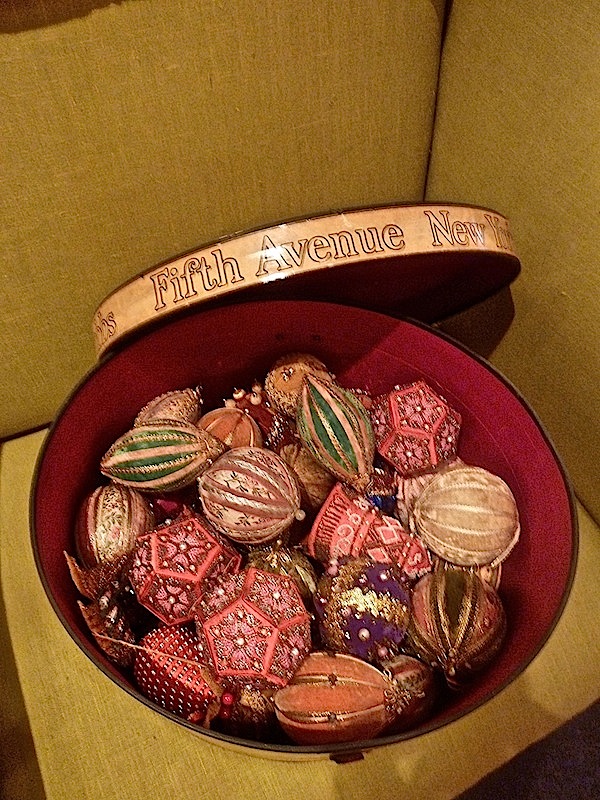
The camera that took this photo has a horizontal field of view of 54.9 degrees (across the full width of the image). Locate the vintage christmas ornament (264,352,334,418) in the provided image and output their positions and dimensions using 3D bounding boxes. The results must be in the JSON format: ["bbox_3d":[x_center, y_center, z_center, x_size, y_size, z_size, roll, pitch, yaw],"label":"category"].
[{"bbox_3d":[0.000,-0.012,0.518,0.062,0.062,0.062,-4,55,0],"label":"vintage christmas ornament"}]

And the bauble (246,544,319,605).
[{"bbox_3d":[-0.016,0.143,0.437,0.062,0.065,0.062,-2,55,2],"label":"bauble"}]

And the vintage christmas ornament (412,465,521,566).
[{"bbox_3d":[0.122,0.085,0.425,0.078,0.076,0.076,10,90,0],"label":"vintage christmas ornament"}]

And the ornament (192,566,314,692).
[{"bbox_3d":[-0.030,0.147,0.371,0.076,0.076,0.076,2,48,0],"label":"ornament"}]

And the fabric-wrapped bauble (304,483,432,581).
[{"bbox_3d":[0.048,0.100,0.428,0.085,0.072,0.072,32,90,-3],"label":"fabric-wrapped bauble"}]

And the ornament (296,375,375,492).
[{"bbox_3d":[0.029,0.027,0.460,0.054,0.054,0.107,-32,74,1],"label":"ornament"}]

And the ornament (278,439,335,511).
[{"bbox_3d":[0.005,0.061,0.476,0.056,0.056,0.066,-27,71,0],"label":"ornament"}]

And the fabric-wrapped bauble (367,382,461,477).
[{"bbox_3d":[0.096,0.024,0.482,0.076,0.076,0.076,2,48,0],"label":"fabric-wrapped bauble"}]

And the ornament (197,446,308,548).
[{"bbox_3d":[-0.037,0.072,0.428,0.078,0.071,0.071,20,90,9],"label":"ornament"}]

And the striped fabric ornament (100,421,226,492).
[{"bbox_3d":[-0.108,0.045,0.459,0.102,0.053,0.053,-11,87,-4],"label":"striped fabric ornament"}]

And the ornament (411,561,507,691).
[{"bbox_3d":[0.105,0.151,0.388,0.067,0.067,0.084,0,65,0],"label":"ornament"}]

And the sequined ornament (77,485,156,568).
[{"bbox_3d":[-0.141,0.096,0.435,0.059,0.059,0.072,5,81,-17],"label":"sequined ornament"}]

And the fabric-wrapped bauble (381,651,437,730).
[{"bbox_3d":[0.064,0.187,0.369,0.051,0.055,0.051,-2,55,2],"label":"fabric-wrapped bauble"}]

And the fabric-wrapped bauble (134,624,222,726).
[{"bbox_3d":[-0.075,0.174,0.363,0.063,0.072,0.063,-40,14,0],"label":"fabric-wrapped bauble"}]

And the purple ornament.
[{"bbox_3d":[0.042,0.138,0.382,0.067,0.070,0.067,-2,55,2],"label":"purple ornament"}]

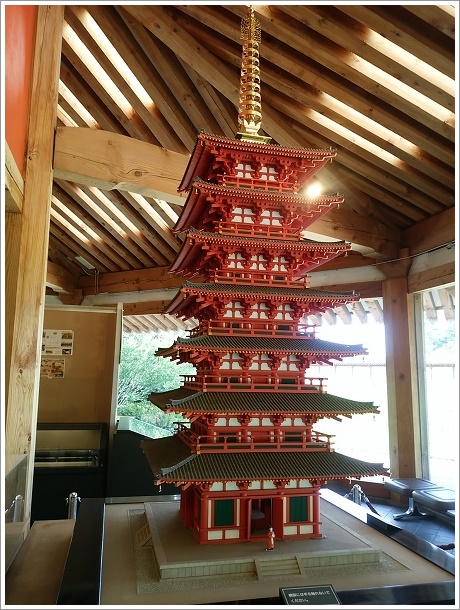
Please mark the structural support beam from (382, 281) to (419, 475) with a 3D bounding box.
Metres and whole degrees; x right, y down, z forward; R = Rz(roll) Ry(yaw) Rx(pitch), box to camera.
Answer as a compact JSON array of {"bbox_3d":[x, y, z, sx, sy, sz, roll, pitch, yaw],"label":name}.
[{"bbox_3d":[2.170,1.036,5.861,0.210,2.754,0.210,2,-8,-6],"label":"structural support beam"}]

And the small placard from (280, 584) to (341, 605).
[{"bbox_3d":[0.285,1.050,1.619,0.199,0.025,0.105,2,17,-11],"label":"small placard"}]

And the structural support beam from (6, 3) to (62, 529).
[{"bbox_3d":[-1.606,-0.289,3.749,0.200,4.661,0.200,3,-8,-14],"label":"structural support beam"}]

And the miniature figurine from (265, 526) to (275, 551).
[{"bbox_3d":[0.179,1.013,1.992,0.036,0.099,0.034,7,-10,-37],"label":"miniature figurine"}]

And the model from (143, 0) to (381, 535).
[{"bbox_3d":[0.109,-0.376,2.588,1.038,3.018,1.038,3,-8,-14],"label":"model"}]

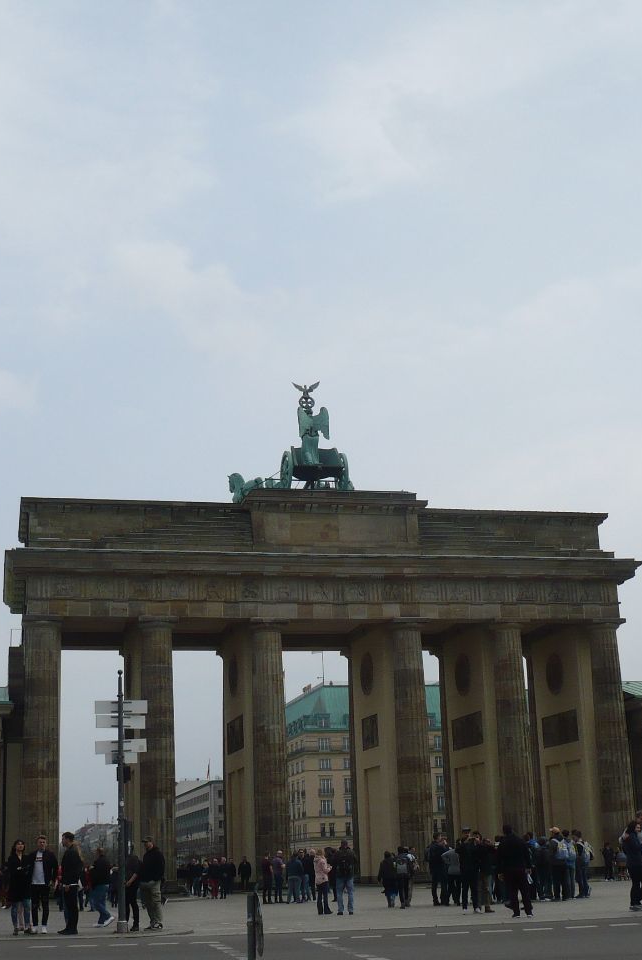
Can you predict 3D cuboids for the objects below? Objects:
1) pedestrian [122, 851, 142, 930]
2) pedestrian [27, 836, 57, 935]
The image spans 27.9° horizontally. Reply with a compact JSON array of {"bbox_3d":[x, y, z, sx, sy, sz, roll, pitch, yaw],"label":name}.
[{"bbox_3d":[-3.776,8.136,25.813,0.340,1.609,0.460,10,-19,-36],"label":"pedestrian"},{"bbox_3d":[-5.329,7.746,24.766,0.560,1.780,0.360,-2,-16,0],"label":"pedestrian"}]

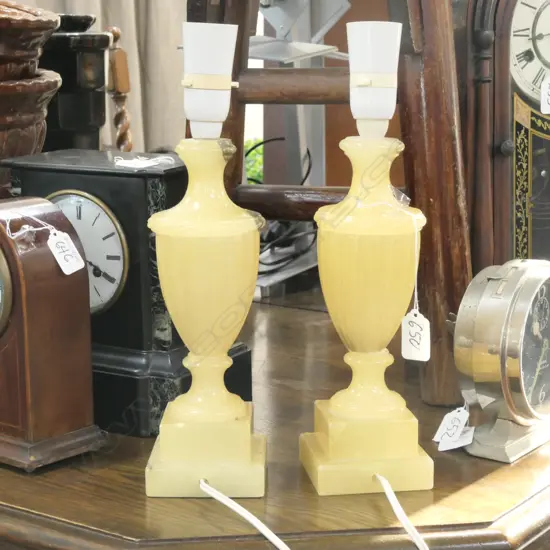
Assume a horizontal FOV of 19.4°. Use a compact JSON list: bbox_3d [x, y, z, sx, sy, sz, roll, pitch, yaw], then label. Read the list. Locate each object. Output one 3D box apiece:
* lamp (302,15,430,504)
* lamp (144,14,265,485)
[{"bbox_3d":[0.079,-0.015,1.359,0.098,0.386,0.098,-1,9,-8],"label":"lamp"},{"bbox_3d":[-0.056,-0.014,1.349,0.098,0.386,0.098,0,9,1],"label":"lamp"}]

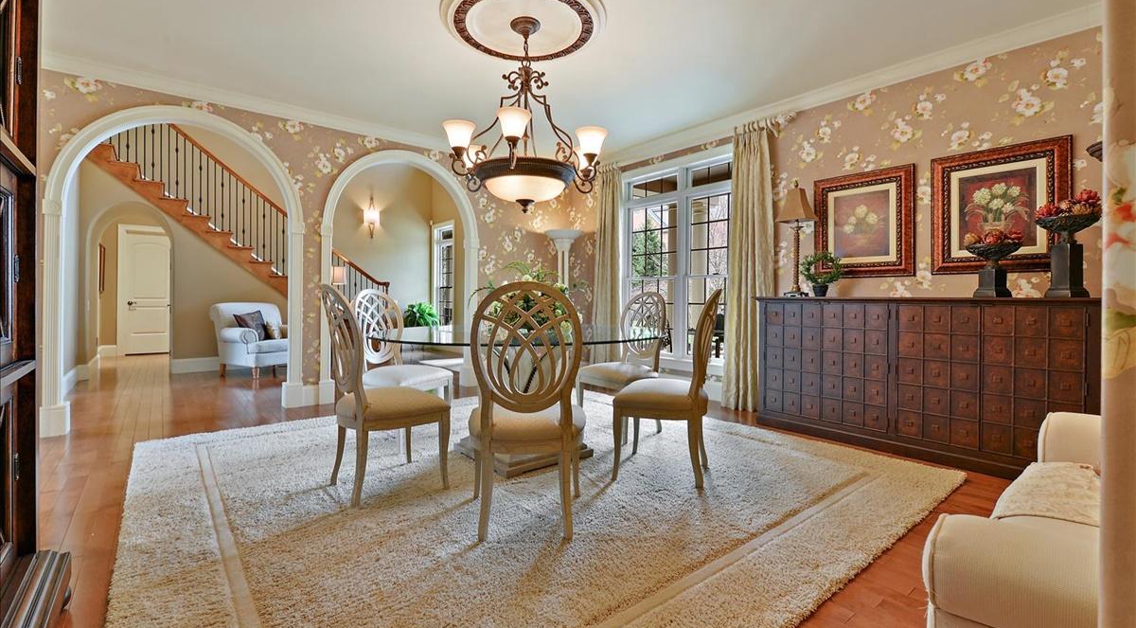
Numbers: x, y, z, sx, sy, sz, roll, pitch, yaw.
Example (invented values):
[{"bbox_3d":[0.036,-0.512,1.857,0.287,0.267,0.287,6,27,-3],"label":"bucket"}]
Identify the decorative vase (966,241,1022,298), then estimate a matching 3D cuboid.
[{"bbox_3d":[2.586,-0.270,2.878,0.260,0.345,0.260,-1,2,-41],"label":"decorative vase"}]

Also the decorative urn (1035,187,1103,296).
[{"bbox_3d":[2.789,-0.390,2.640,0.270,0.606,0.270,-1,2,-41],"label":"decorative urn"}]

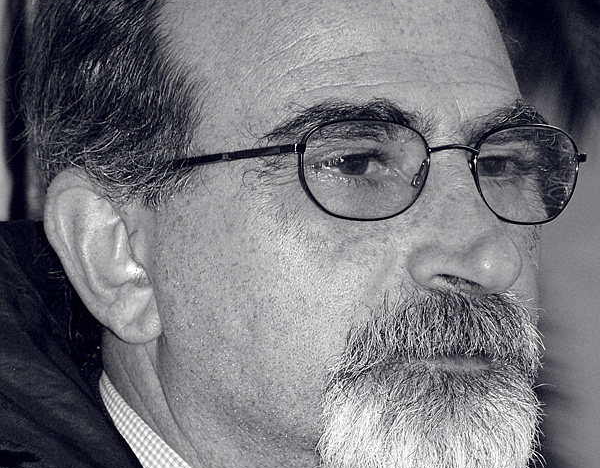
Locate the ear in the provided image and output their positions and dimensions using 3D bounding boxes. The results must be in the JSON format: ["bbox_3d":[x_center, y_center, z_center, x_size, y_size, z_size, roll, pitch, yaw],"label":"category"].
[{"bbox_3d":[-0.071,0.008,2.030,0.035,0.064,0.023,-23,-7,31],"label":"ear"}]

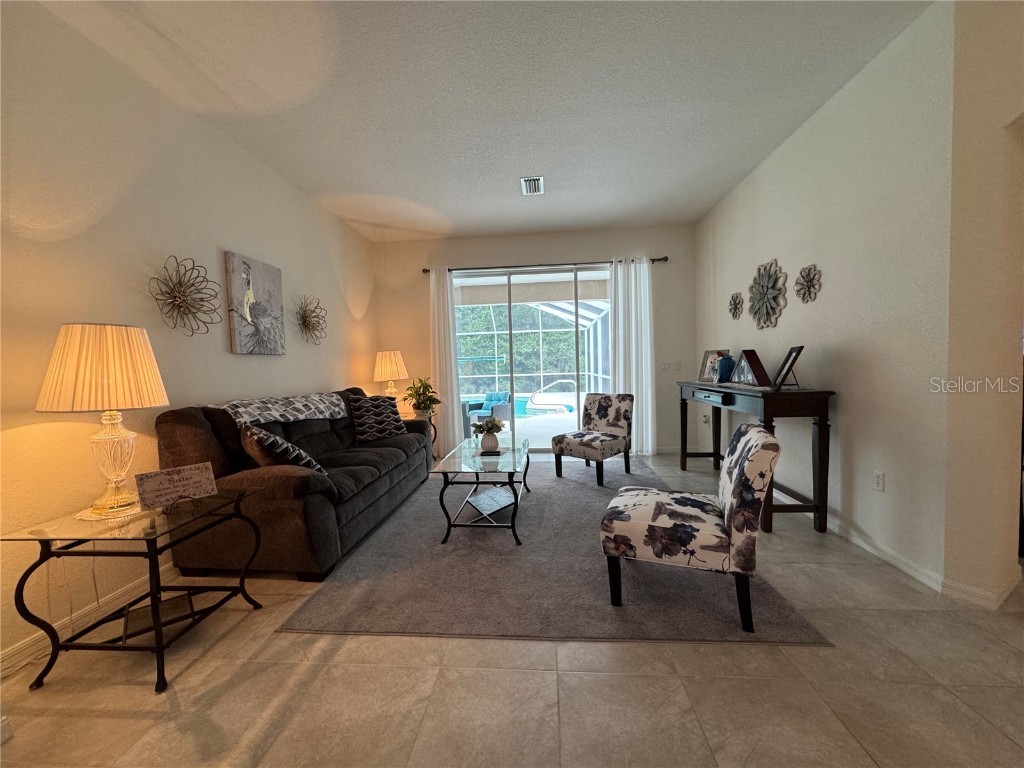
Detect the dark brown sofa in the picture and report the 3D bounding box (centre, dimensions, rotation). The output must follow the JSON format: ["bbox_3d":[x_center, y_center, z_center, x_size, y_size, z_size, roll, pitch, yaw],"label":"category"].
[{"bbox_3d":[-1.397,0.577,3.354,0.970,0.970,2.140,-1,2,5],"label":"dark brown sofa"}]

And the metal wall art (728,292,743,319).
[{"bbox_3d":[2.196,-0.762,4.075,0.040,0.270,0.275,-1,2,5],"label":"metal wall art"}]

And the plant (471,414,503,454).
[{"bbox_3d":[-0.167,0.379,3.315,0.269,0.299,0.257,-1,3,5],"label":"plant"}]

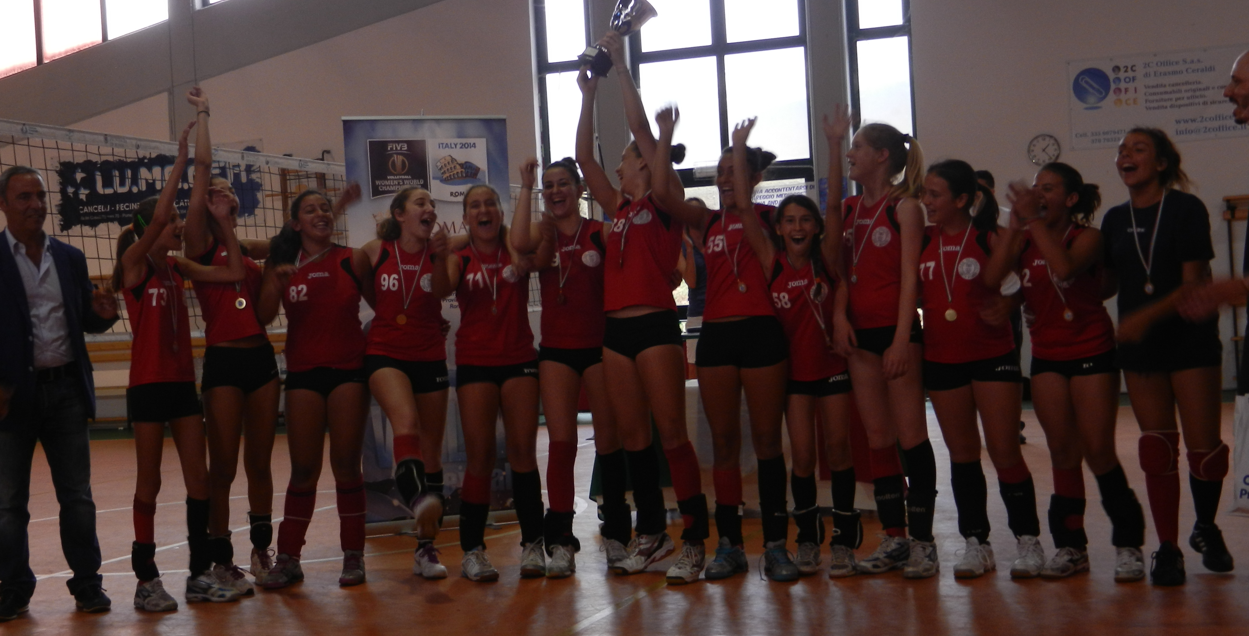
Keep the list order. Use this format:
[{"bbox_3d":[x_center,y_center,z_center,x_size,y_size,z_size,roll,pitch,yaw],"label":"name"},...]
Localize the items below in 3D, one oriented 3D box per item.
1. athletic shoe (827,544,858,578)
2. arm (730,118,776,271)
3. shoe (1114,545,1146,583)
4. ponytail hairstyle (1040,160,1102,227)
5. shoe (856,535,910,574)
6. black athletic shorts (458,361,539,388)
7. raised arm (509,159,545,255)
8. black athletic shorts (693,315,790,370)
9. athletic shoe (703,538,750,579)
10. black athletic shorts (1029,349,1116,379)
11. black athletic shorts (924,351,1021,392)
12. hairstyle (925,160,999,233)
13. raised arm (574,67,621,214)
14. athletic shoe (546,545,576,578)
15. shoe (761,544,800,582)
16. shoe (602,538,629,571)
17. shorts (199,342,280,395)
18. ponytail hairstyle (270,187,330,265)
[{"bbox_3d":[0.844,0.936,6.282,0.105,0.120,0.260,-3,0,12],"label":"athletic shoe"},{"bbox_3d":[0.511,-0.484,6.415,0.170,0.600,0.150,-3,1,4],"label":"arm"},{"bbox_3d":[1.848,0.875,5.920,0.100,0.120,0.265,-3,1,23],"label":"shoe"},{"bbox_3d":[1.672,-0.470,6.089,0.250,0.235,0.175,-4,1,-28],"label":"ponytail hairstyle"},{"bbox_3d":[1.054,0.954,6.581,0.270,0.125,0.105,-3,0,-34],"label":"shoe"},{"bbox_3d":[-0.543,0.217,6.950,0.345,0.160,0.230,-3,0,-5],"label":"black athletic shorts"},{"bbox_3d":[-0.404,-0.465,6.750,0.140,0.390,0.200,-3,0,0],"label":"raised arm"},{"bbox_3d":[0.463,0.094,6.390,0.355,0.205,0.240,-3,1,8],"label":"black athletic shorts"},{"bbox_3d":[0.407,0.944,6.419,0.105,0.125,0.280,-3,1,24],"label":"athletic shoe"},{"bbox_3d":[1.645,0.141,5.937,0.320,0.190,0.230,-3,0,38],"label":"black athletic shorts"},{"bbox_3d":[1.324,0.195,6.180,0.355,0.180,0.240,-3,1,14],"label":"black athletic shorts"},{"bbox_3d":[1.303,-0.469,6.220,0.250,0.270,0.180,-4,1,-30],"label":"hairstyle"},{"bbox_3d":[-0.107,-0.709,6.480,0.165,0.580,0.190,-3,1,15],"label":"raised arm"},{"bbox_3d":[-0.249,0.975,6.604,0.100,0.120,0.265,-3,0,9],"label":"athletic shoe"},{"bbox_3d":[0.594,0.935,6.299,0.105,0.125,0.280,-3,1,-3],"label":"shoe"},{"bbox_3d":[-0.046,0.967,6.740,0.105,0.125,0.270,-3,1,-8],"label":"shoe"},{"bbox_3d":[-1.615,0.209,6.820,0.320,0.210,0.240,-3,1,-22],"label":"shorts"},{"bbox_3d":[-1.363,-0.385,6.820,0.240,0.320,0.220,-3,1,-15],"label":"ponytail hairstyle"}]

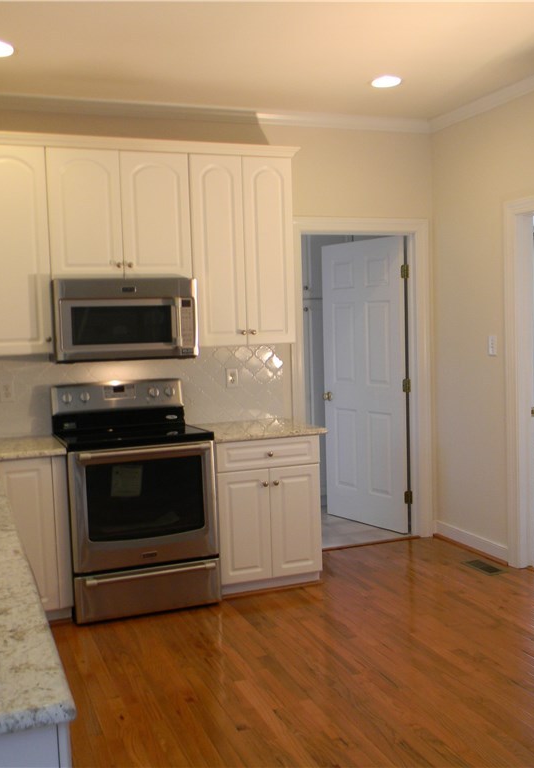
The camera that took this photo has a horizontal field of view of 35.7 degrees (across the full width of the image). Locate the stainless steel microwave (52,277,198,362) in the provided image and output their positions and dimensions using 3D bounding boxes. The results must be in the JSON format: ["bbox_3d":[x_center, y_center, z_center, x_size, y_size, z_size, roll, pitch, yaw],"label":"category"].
[{"bbox_3d":[-0.815,-0.362,4.655,0.760,0.427,0.400,-3,5,-20],"label":"stainless steel microwave"}]

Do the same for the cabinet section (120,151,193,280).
[{"bbox_3d":[-0.650,-0.923,4.625,0.381,0.668,0.320,-3,5,-21],"label":"cabinet section"}]

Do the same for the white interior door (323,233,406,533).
[{"bbox_3d":[0.694,0.005,5.955,0.036,2.030,0.800,-5,6,-37],"label":"white interior door"}]

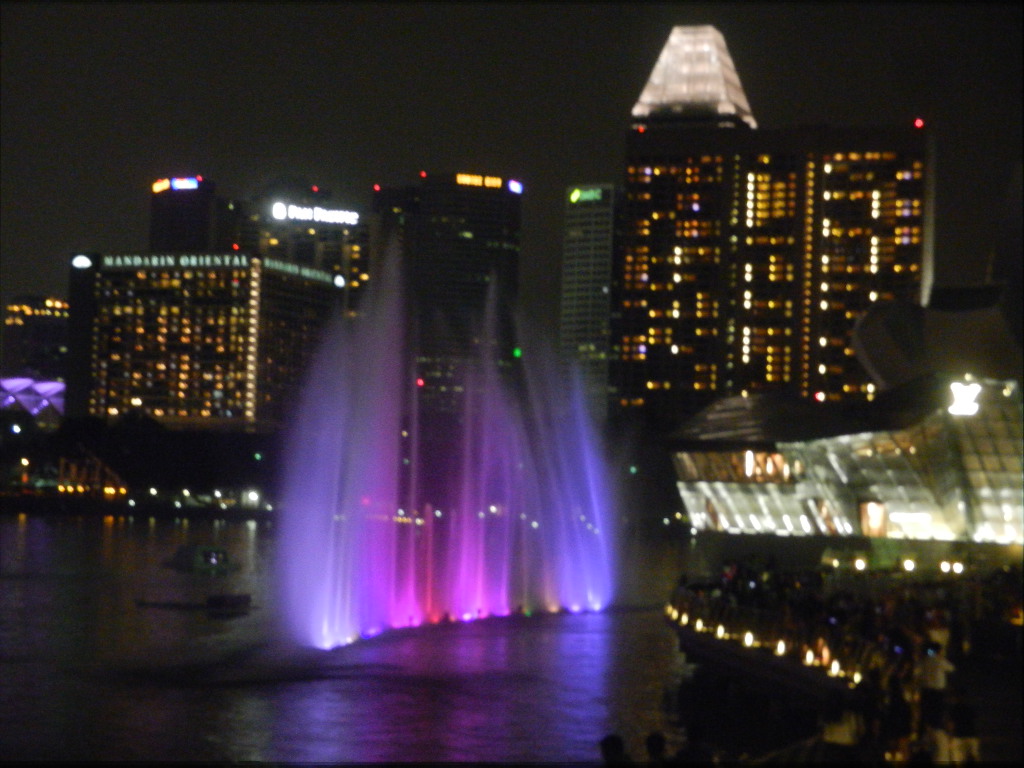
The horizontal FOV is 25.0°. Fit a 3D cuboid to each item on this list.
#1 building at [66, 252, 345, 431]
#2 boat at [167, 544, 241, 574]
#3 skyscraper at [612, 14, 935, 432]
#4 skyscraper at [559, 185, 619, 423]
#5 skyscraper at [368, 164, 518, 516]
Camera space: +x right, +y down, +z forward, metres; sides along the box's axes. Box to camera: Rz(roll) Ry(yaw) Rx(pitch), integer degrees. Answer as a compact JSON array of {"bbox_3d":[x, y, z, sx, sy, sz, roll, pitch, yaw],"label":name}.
[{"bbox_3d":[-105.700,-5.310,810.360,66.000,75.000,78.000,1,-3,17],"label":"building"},{"bbox_3d":[-32.030,18.100,238.000,7.600,2.800,2.900,2,-3,-16],"label":"boat"},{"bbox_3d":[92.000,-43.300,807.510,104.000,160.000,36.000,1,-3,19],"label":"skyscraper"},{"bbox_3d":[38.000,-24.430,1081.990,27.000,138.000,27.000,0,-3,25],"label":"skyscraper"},{"bbox_3d":[-37.000,-27.430,1320.940,78.000,186.000,50.000,2,-3,-12],"label":"skyscraper"}]

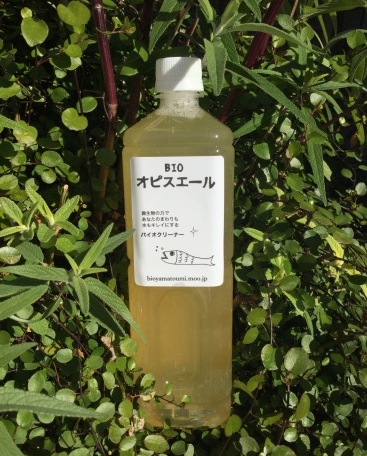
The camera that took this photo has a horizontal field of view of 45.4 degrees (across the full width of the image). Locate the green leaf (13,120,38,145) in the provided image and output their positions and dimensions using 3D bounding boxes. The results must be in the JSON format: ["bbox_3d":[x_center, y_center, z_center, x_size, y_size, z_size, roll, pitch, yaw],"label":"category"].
[{"bbox_3d":[-0.124,-0.075,0.345,0.018,0.020,0.006,1,-10,-23],"label":"green leaf"}]

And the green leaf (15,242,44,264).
[{"bbox_3d":[-0.108,0.019,0.309,0.004,0.023,0.013,-32,26,53],"label":"green leaf"}]

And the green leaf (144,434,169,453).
[{"bbox_3d":[-0.019,0.157,0.318,0.018,0.003,0.015,16,58,0],"label":"green leaf"}]

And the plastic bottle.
[{"bbox_3d":[-0.001,0.013,0.317,0.071,0.257,0.071,0,14,2],"label":"plastic bottle"}]

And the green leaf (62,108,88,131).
[{"bbox_3d":[-0.089,-0.089,0.360,0.022,0.021,0.005,-11,-17,-4],"label":"green leaf"}]

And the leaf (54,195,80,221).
[{"bbox_3d":[-0.090,-0.015,0.340,0.029,0.005,0.009,-38,68,-11],"label":"leaf"}]

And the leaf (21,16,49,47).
[{"bbox_3d":[-0.120,-0.159,0.355,0.020,0.024,0.005,6,3,-23],"label":"leaf"}]

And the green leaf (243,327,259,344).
[{"bbox_3d":[0.057,0.091,0.370,0.019,0.005,0.011,-41,68,-12],"label":"green leaf"}]

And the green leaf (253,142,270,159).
[{"bbox_3d":[0.066,-0.065,0.370,0.015,0.016,0.005,-11,-22,2],"label":"green leaf"}]

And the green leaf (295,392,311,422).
[{"bbox_3d":[0.091,0.136,0.335,0.009,0.005,0.024,34,53,4],"label":"green leaf"}]

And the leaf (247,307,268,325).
[{"bbox_3d":[0.057,0.069,0.338,0.015,0.014,0.003,-18,-24,0],"label":"leaf"}]

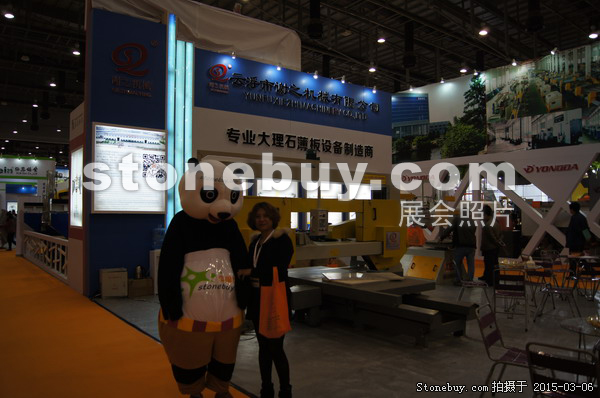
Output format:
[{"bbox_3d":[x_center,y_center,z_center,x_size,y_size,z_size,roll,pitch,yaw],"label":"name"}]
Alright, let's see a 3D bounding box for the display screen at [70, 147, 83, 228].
[{"bbox_3d":[-4.500,-0.218,9.158,0.100,1.559,1.152,1,-2,-37],"label":"display screen"}]

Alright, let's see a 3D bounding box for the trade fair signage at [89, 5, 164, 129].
[{"bbox_3d":[-3.260,-2.426,8.609,1.394,2.084,0.120,1,-2,-37],"label":"trade fair signage"}]

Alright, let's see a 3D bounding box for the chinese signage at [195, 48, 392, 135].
[{"bbox_3d":[0.219,-2.521,11.468,6.251,1.248,0.120,1,-2,-37],"label":"chinese signage"}]

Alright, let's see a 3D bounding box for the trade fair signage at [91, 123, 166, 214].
[{"bbox_3d":[-3.301,-0.553,8.754,1.382,1.667,0.100,1,-2,-37],"label":"trade fair signage"}]

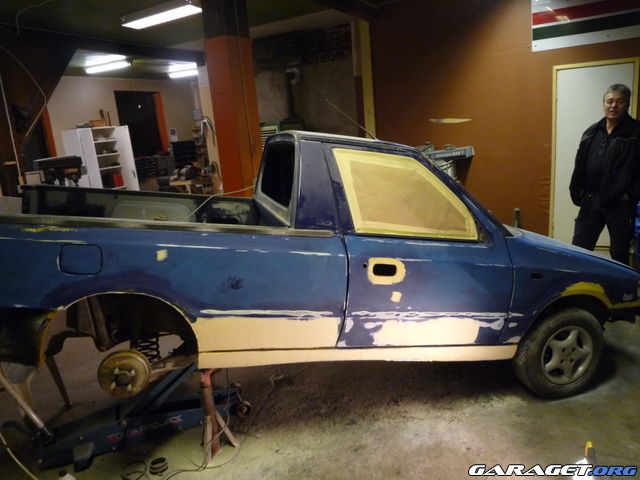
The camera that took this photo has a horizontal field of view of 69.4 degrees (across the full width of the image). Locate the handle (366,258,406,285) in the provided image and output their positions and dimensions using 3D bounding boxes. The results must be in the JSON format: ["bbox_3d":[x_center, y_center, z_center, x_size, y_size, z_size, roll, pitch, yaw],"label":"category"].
[{"bbox_3d":[0.336,0.159,2.337,0.205,0.135,0.040,2,9,-15],"label":"handle"}]

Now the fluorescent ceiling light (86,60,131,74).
[{"bbox_3d":[-3.963,-3.224,8.640,1.150,0.100,0.190,1,12,28],"label":"fluorescent ceiling light"}]

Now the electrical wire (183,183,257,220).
[{"bbox_3d":[-0.812,-0.308,3.700,0.530,0.280,0.500,-5,11,0],"label":"electrical wire"}]

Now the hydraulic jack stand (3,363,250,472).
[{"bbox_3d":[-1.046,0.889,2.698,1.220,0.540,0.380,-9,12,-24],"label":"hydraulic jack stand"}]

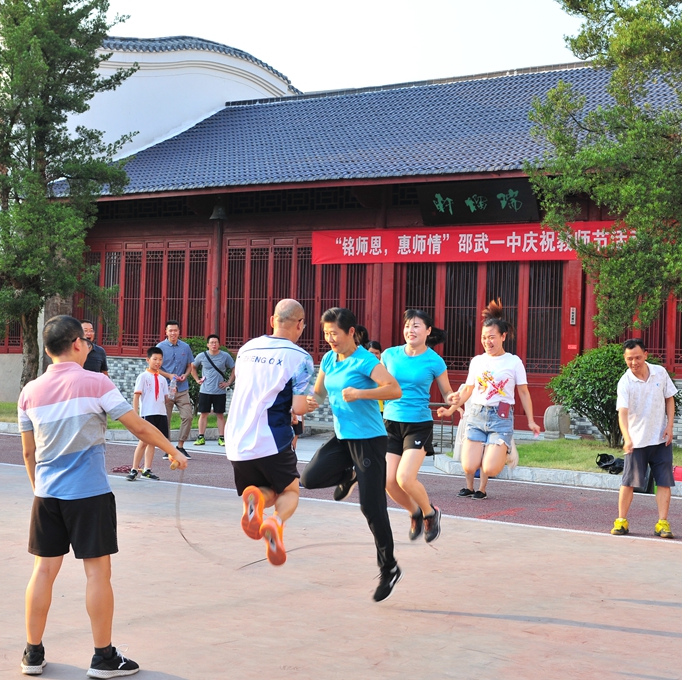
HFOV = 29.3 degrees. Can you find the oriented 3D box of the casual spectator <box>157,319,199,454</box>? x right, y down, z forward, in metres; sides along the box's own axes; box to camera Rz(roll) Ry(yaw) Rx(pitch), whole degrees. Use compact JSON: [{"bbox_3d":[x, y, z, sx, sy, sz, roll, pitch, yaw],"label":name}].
[{"bbox_3d":[-2.184,0.640,17.244,0.500,1.785,0.380,2,0,-9],"label":"casual spectator"}]

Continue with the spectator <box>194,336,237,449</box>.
[{"bbox_3d":[-1.900,0.758,19.627,0.600,1.672,0.350,2,0,-5],"label":"spectator"}]

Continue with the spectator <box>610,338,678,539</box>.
[{"bbox_3d":[2.629,0.856,11.358,0.530,1.728,0.400,2,0,18],"label":"spectator"}]

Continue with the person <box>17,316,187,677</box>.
[{"bbox_3d":[-1.158,0.742,6.321,0.620,1.722,0.620,2,0,30],"label":"person"}]

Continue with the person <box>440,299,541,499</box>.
[{"bbox_3d":[1.058,0.386,9.250,0.650,1.359,0.480,2,0,14],"label":"person"}]

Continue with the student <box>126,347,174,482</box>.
[{"bbox_3d":[-2.141,0.833,14.613,0.430,1.511,0.330,2,0,-27],"label":"student"}]

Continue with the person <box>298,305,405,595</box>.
[{"bbox_3d":[0.076,0.698,7.967,0.480,1.805,0.520,2,0,38],"label":"person"}]

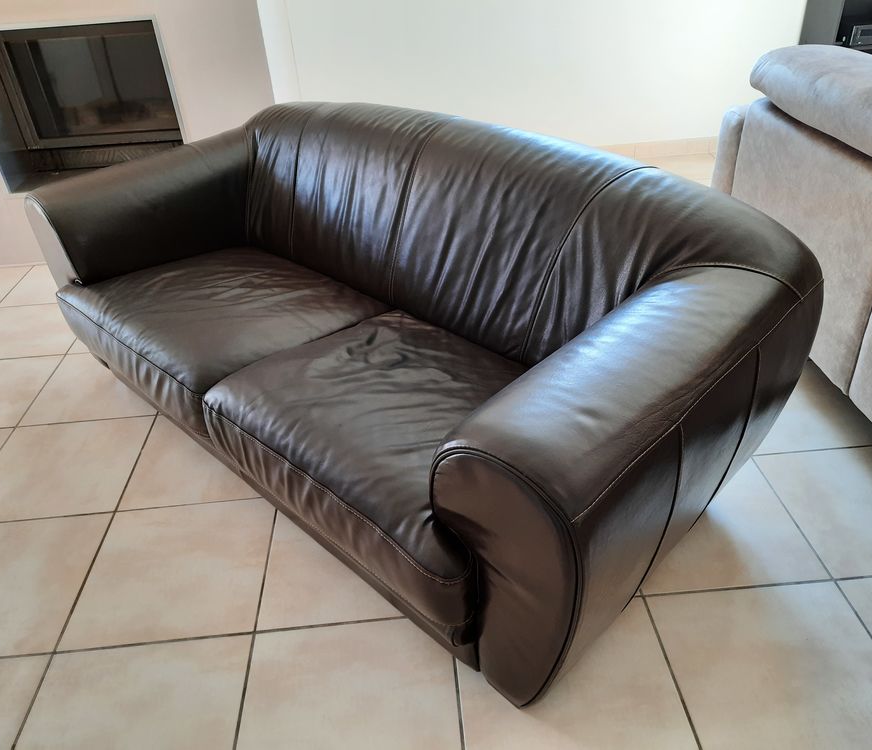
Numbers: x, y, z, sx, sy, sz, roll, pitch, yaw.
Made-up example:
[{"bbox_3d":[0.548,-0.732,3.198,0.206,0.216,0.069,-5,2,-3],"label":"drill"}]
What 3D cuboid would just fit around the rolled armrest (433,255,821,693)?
[{"bbox_3d":[0.422,0.188,1.480,0.331,0.641,0.904,27,46,36],"label":"rolled armrest"}]

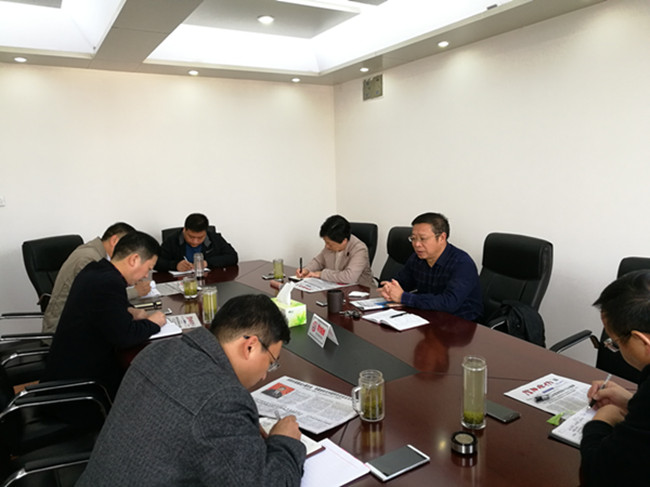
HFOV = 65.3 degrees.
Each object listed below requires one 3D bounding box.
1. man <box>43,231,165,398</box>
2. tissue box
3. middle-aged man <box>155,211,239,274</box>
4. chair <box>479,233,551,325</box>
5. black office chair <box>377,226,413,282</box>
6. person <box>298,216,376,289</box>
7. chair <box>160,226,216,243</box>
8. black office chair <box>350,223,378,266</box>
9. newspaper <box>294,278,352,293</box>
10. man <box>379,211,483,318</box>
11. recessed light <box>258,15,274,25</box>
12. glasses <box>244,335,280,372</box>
[{"bbox_3d":[-1.062,0.571,2.541,0.700,1.220,0.550,-6,10,-31],"label":"man"},{"bbox_3d":[-0.194,0.351,2.599,0.112,0.095,0.210,-7,10,-34],"label":"tissue box"},{"bbox_3d":[-1.044,0.340,4.303,0.680,1.190,0.780,-7,9,-32],"label":"middle-aged man"},{"bbox_3d":[0.988,0.500,3.206,0.640,1.070,0.600,-5,9,-24],"label":"chair"},{"bbox_3d":[0.443,0.432,3.771,0.640,1.070,0.600,-6,9,-27],"label":"black office chair"},{"bbox_3d":[0.073,0.378,3.818,0.700,1.170,0.520,-7,9,-30],"label":"person"},{"bbox_3d":[-1.008,0.412,4.162,0.600,1.070,0.640,-6,9,-30],"label":"chair"},{"bbox_3d":[0.132,0.380,4.194,0.640,1.060,0.600,-7,9,-30],"label":"black office chair"},{"bbox_3d":[0.004,0.268,3.388,0.380,0.010,0.280,-7,9,-30],"label":"newspaper"},{"bbox_3d":[0.629,0.454,2.918,0.700,1.260,0.540,-5,9,-22],"label":"man"},{"bbox_3d":[-0.474,-1.814,4.110,0.135,0.040,0.135,-2,8,0],"label":"recessed light"},{"bbox_3d":[-0.215,0.309,1.507,0.145,0.045,0.140,39,-10,-24],"label":"glasses"}]

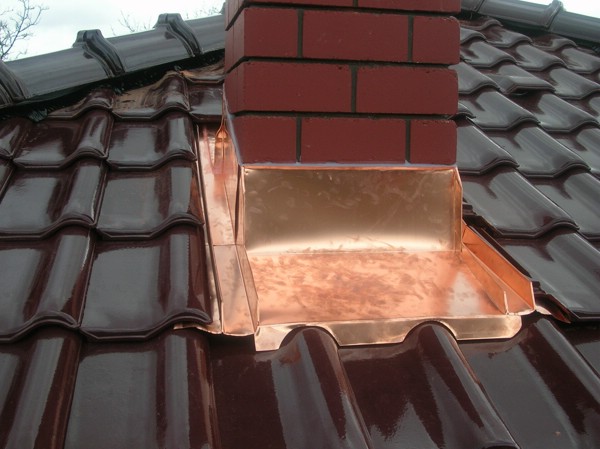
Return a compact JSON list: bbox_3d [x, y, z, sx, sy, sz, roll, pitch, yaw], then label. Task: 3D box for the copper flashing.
[{"bbox_3d":[0.122,-0.044,1.835,0.664,0.239,0.903,0,24,-11],"label":"copper flashing"}]

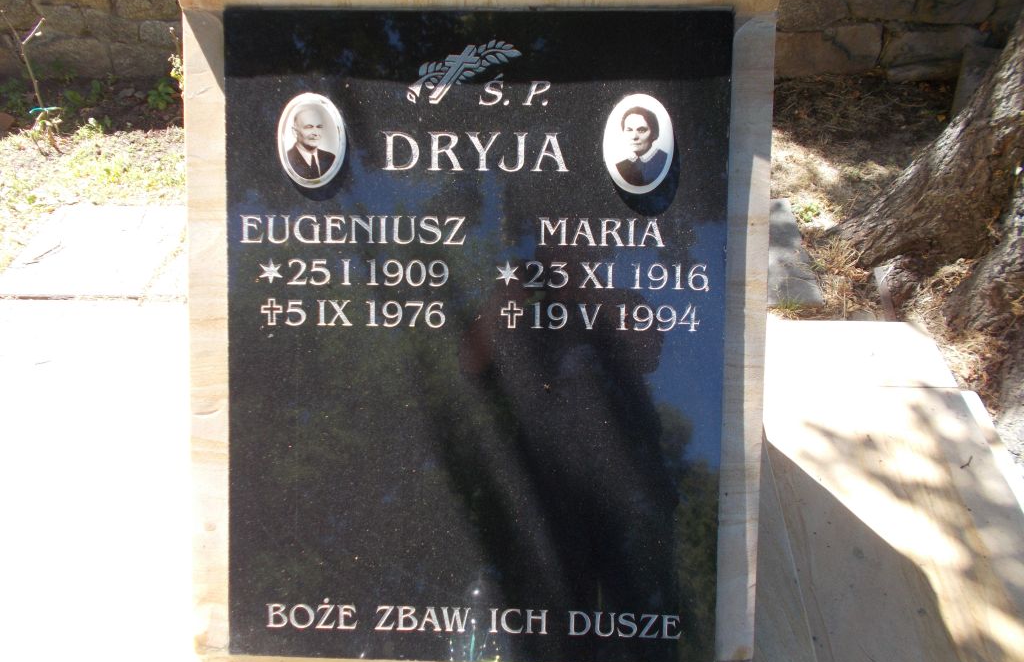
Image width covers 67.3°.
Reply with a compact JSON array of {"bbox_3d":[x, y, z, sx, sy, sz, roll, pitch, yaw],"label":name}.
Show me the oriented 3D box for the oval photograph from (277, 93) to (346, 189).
[{"bbox_3d":[-0.242,-0.230,0.925,0.082,0.112,0.012,1,3,2],"label":"oval photograph"}]

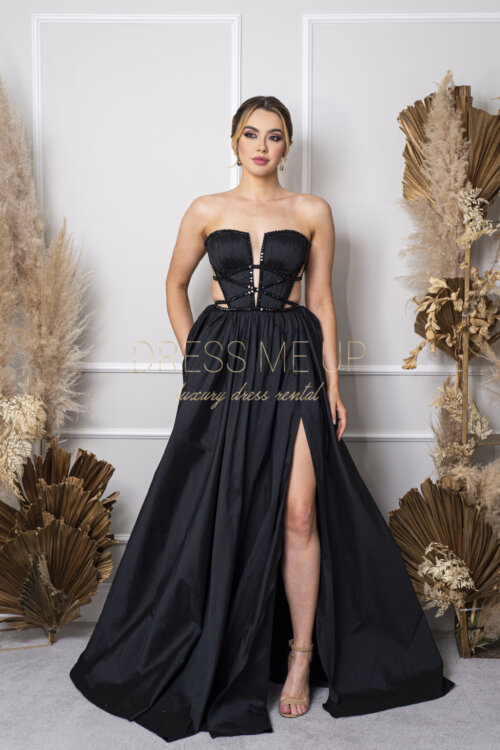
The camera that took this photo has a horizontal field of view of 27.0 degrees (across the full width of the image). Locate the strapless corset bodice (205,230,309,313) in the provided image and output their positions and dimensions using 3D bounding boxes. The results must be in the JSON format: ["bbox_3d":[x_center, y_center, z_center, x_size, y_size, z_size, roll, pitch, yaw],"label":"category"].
[{"bbox_3d":[0.022,-0.307,3.030,0.305,0.240,0.220,0,6,1],"label":"strapless corset bodice"}]

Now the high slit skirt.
[{"bbox_3d":[0.038,0.382,3.159,1.212,1.197,0.700,0,5,0],"label":"high slit skirt"}]

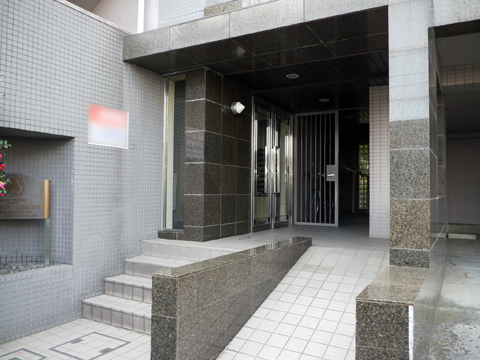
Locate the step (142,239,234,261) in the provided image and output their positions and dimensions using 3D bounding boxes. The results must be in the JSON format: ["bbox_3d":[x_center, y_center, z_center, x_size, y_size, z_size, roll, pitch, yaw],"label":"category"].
[{"bbox_3d":[-0.452,0.869,4.718,1.660,0.183,0.310,-1,-2,29],"label":"step"}]

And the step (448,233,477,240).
[{"bbox_3d":[5.600,1.421,9.809,0.600,0.115,0.140,-1,-2,29],"label":"step"}]

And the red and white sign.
[{"bbox_3d":[-1.508,-0.617,4.515,0.025,0.455,0.600,-1,-2,29],"label":"red and white sign"}]

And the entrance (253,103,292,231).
[{"bbox_3d":[0.613,-0.200,6.893,0.140,2.130,1.770,-1,-2,29],"label":"entrance"}]

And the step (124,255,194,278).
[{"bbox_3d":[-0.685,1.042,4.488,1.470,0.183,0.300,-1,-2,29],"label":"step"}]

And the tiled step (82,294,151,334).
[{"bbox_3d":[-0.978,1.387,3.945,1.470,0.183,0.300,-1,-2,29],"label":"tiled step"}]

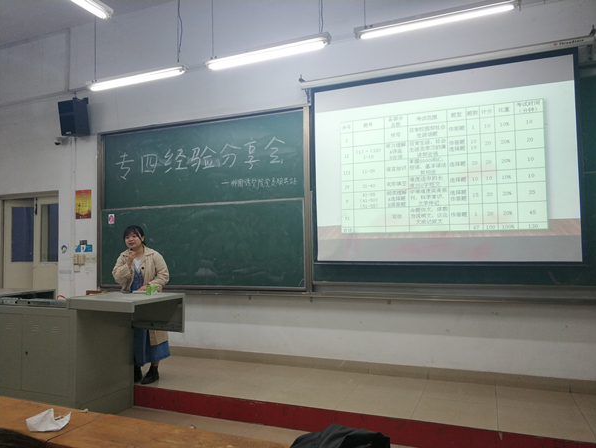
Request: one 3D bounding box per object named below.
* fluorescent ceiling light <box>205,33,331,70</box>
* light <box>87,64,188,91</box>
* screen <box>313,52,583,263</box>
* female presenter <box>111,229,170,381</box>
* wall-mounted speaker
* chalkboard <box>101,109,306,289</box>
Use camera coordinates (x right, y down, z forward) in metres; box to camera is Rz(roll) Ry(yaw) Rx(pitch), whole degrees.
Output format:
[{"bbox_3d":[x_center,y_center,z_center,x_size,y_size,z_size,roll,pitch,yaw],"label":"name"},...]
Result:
[{"bbox_3d":[-0.270,-1.553,4.206,1.230,0.090,0.120,-2,-3,23],"label":"fluorescent ceiling light"},{"bbox_3d":[-1.630,-1.479,4.716,1.230,0.090,0.120,-2,-3,23],"label":"light"},{"bbox_3d":[1.315,-0.560,4.530,2.491,1.888,0.060,-2,-3,23],"label":"screen"},{"bbox_3d":[-1.599,0.791,4.775,0.550,1.580,0.400,-1,-3,6],"label":"female presenter"},{"bbox_3d":[-2.965,-1.391,6.202,0.265,0.455,0.230,-2,5,21],"label":"wall-mounted speaker"},{"bbox_3d":[-1.258,-0.228,5.665,3.012,2.057,0.100,-2,-3,23],"label":"chalkboard"}]

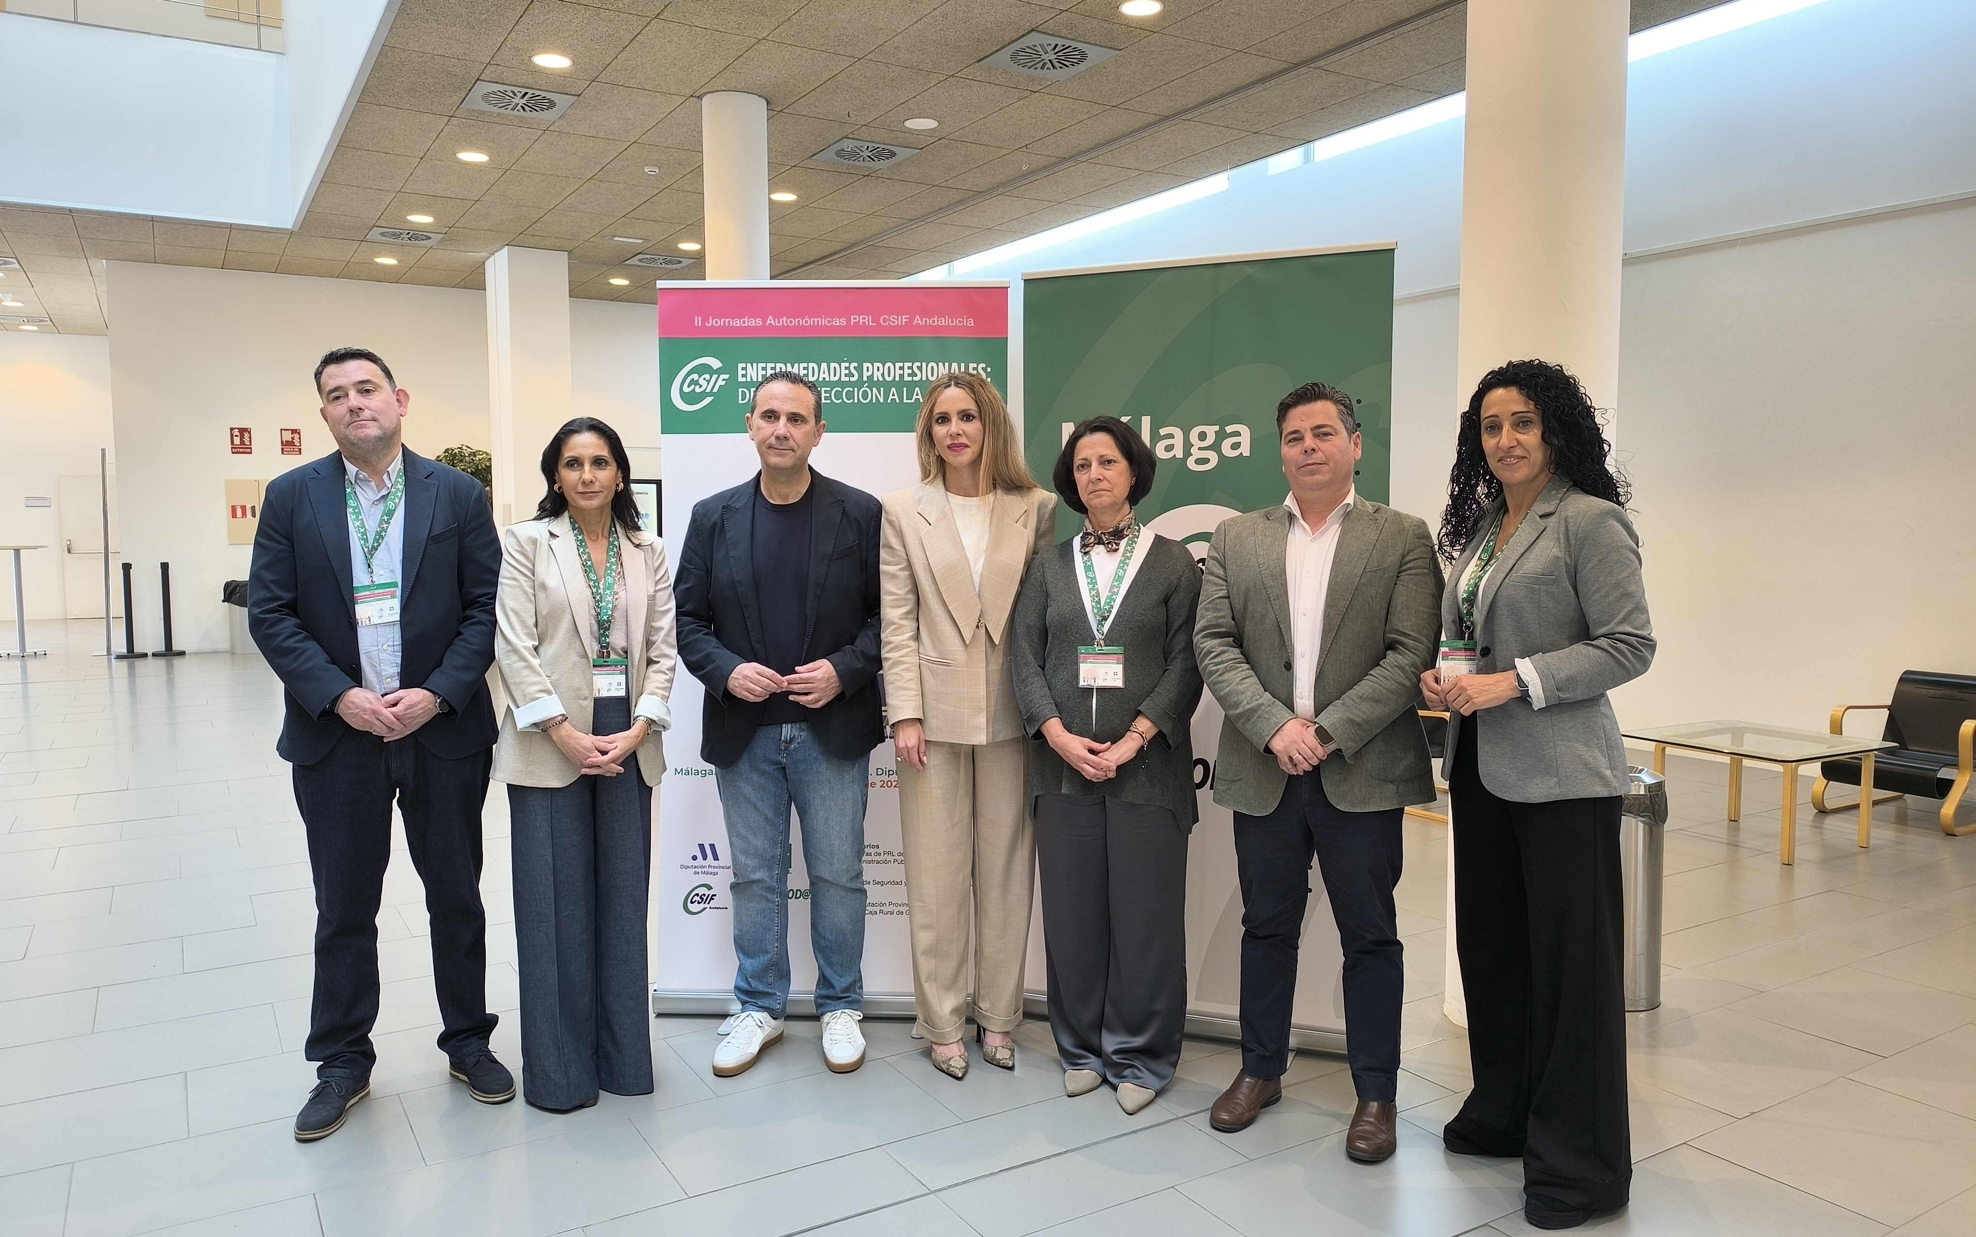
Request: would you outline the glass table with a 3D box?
[{"bbox_3d":[3.414,0.769,5.843,0.833,0.444,0.819,-2,5,-31],"label":"glass table"}]

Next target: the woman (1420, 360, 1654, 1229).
[{"bbox_3d":[1.158,0.340,2.759,0.380,1.741,0.470,-3,5,-36],"label":"woman"}]

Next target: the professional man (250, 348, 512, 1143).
[{"bbox_3d":[-1.406,0.276,3.088,0.580,1.804,0.380,-1,4,-19],"label":"professional man"}]

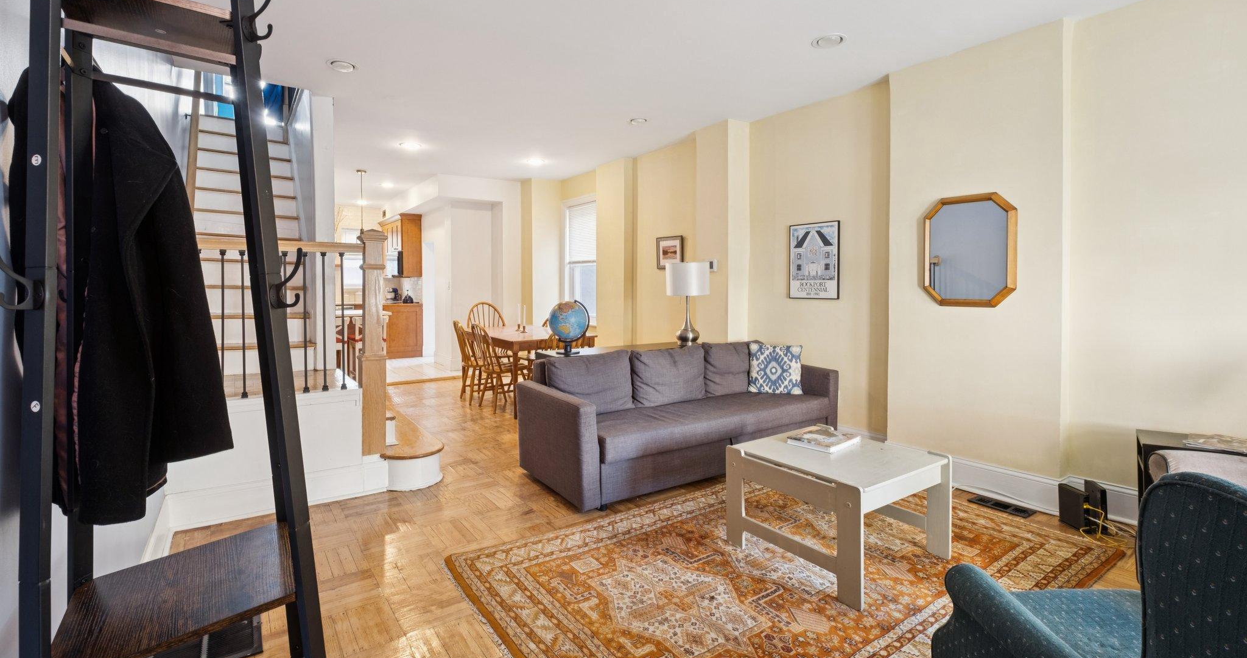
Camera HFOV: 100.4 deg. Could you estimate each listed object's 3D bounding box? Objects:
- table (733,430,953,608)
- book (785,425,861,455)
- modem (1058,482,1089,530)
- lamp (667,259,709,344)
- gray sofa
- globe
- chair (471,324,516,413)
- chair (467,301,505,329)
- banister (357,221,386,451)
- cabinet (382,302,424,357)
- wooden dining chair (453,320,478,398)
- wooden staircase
[{"bbox_3d":[1.048,0.845,2.577,0.720,0.500,0.720,-2,4,-35],"label":"table"},{"bbox_3d":[1.028,0.570,2.658,0.285,0.027,0.220,-3,5,-44],"label":"book"},{"bbox_3d":[2.336,0.933,2.697,0.032,0.195,0.140,-1,3,-3],"label":"modem"},{"bbox_3d":[0.593,-0.233,4.780,0.400,0.780,0.400,0,3,0],"label":"lamp"},{"bbox_3d":[0.492,0.549,3.849,2.270,0.800,1.000,-3,4,-34],"label":"gray sofa"},{"bbox_3d":[-0.428,-0.011,4.111,0.330,0.430,0.300,-1,3,-6],"label":"globe"},{"bbox_3d":[-1.321,0.392,5.505,0.520,0.910,0.450,-3,4,-34],"label":"chair"},{"bbox_3d":[-1.680,0.211,6.684,0.510,1.070,0.550,-3,4,-34],"label":"chair"},{"bbox_3d":[-1.551,0.079,3.221,0.142,1.360,0.142,-3,4,-34],"label":"banister"},{"bbox_3d":[-3.830,0.030,8.920,0.620,0.920,0.650,-3,4,-36],"label":"cabinet"},{"bbox_3d":[-1.620,0.345,5.850,0.520,0.930,0.450,-2,4,-35],"label":"wooden dining chair"},{"bbox_3d":[-3.250,-0.890,4.500,0.800,2.340,2.150,-3,4,-37],"label":"wooden staircase"}]

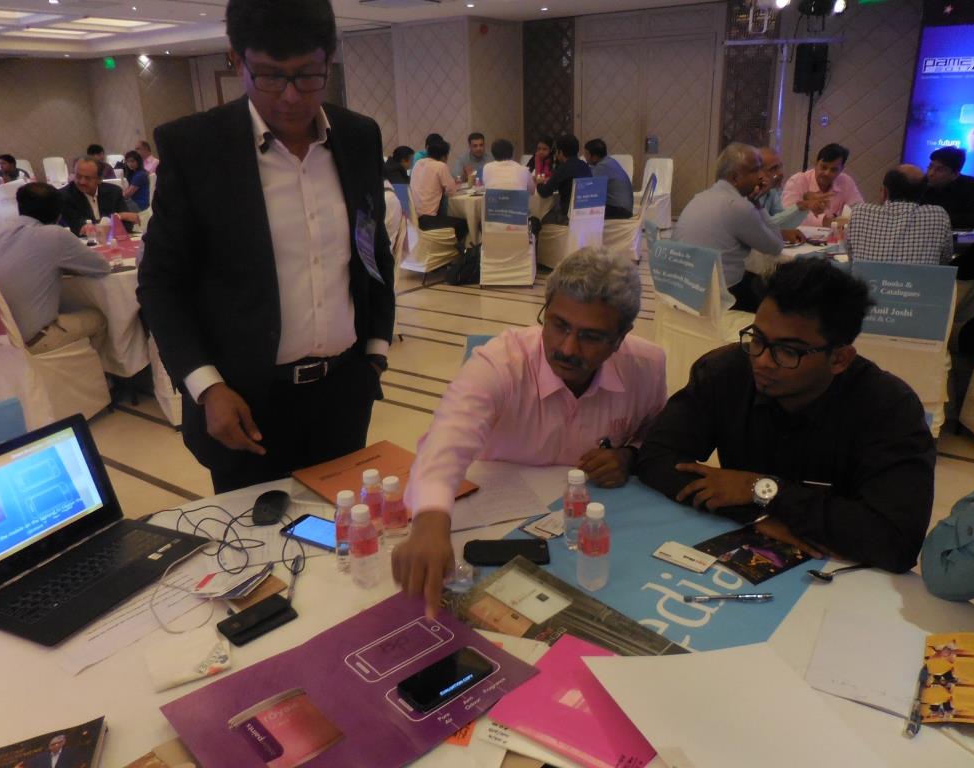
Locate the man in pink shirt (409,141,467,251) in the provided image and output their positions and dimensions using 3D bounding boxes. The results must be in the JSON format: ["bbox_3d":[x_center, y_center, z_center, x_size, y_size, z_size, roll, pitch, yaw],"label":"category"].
[{"bbox_3d":[-0.410,-1.651,7.002,0.760,1.250,0.500,-19,27,-38],"label":"man in pink shirt"}]

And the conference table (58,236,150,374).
[{"bbox_3d":[-2.217,-0.523,4.842,1.800,0.760,1.800,-2,21,1],"label":"conference table"}]

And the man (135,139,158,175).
[{"bbox_3d":[-4.579,-2.521,9.683,0.750,1.230,0.500,-8,21,-16],"label":"man"}]

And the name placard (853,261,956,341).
[{"bbox_3d":[1.650,-0.325,2.930,0.355,0.290,0.040,7,26,22],"label":"name placard"}]

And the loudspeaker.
[{"bbox_3d":[3.549,-3.461,8.100,0.300,0.500,0.280,17,28,42],"label":"loudspeaker"}]

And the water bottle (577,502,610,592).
[{"bbox_3d":[0.182,0.273,1.250,0.053,0.149,0.053,-2,21,0],"label":"water bottle"}]

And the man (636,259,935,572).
[{"bbox_3d":[0.642,0.330,1.593,0.560,1.220,0.740,13,25,34],"label":"man"}]

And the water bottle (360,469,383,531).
[{"bbox_3d":[-0.210,0.235,1.385,0.053,0.149,0.053,-2,21,0],"label":"water bottle"}]

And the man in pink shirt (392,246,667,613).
[{"bbox_3d":[0.126,0.344,1.647,0.540,1.250,0.900,3,21,12],"label":"man in pink shirt"}]

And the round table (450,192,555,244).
[{"bbox_3d":[0.371,-1.614,7.538,1.680,0.760,1.680,-2,21,0],"label":"round table"}]

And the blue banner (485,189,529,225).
[{"bbox_3d":[0.173,-1.532,6.400,0.370,0.300,0.040,1,25,7],"label":"blue banner"}]

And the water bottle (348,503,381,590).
[{"bbox_3d":[-0.199,0.269,1.219,0.052,0.150,0.052,-2,20,0],"label":"water bottle"}]

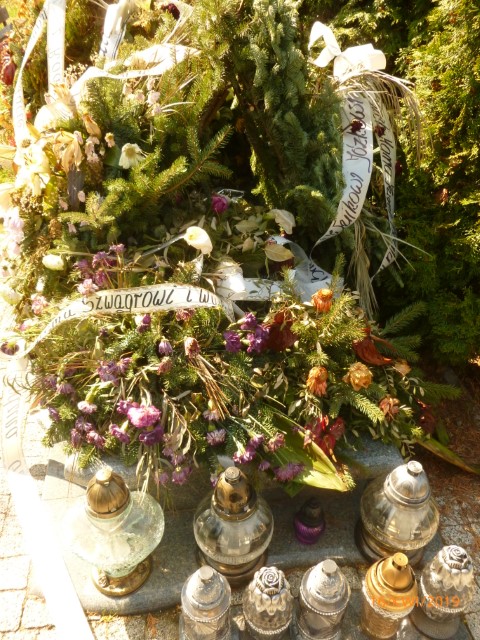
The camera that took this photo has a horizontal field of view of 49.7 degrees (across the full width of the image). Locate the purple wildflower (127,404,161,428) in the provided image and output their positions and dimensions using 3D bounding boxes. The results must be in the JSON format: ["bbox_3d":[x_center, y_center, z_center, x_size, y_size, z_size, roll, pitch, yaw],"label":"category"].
[{"bbox_3d":[-0.259,0.259,1.391,0.087,0.059,0.061,0,30,0],"label":"purple wildflower"}]

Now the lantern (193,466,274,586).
[{"bbox_3d":[-0.013,0.429,1.121,0.178,0.294,0.178,0,34,0],"label":"lantern"}]

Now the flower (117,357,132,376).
[{"bbox_3d":[-0.319,0.126,1.430,0.043,0.044,0.040,0,31,0],"label":"flower"}]

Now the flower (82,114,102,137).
[{"bbox_3d":[-0.419,-0.552,1.470,0.057,0.059,0.054,0,34,0],"label":"flower"}]

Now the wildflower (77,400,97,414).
[{"bbox_3d":[-0.353,0.201,1.190,0.046,0.031,0.035,0,34,0],"label":"wildflower"}]

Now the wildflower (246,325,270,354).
[{"bbox_3d":[0.054,0.057,1.522,0.067,0.081,0.067,0,30,0],"label":"wildflower"}]

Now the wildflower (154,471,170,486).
[{"bbox_3d":[-0.174,0.355,1.160,0.036,0.034,0.032,0,34,0],"label":"wildflower"}]

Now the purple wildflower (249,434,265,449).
[{"bbox_3d":[0.043,0.315,1.340,0.040,0.032,0.033,0,31,0],"label":"purple wildflower"}]

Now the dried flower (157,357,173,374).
[{"bbox_3d":[-0.200,0.120,1.370,0.040,0.044,0.040,-1,32,-4],"label":"dried flower"}]

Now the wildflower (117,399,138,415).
[{"bbox_3d":[-0.306,0.235,1.407,0.057,0.040,0.043,0,30,0],"label":"wildflower"}]

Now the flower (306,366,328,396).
[{"bbox_3d":[0.213,0.169,1.420,0.059,0.072,0.061,0,31,0],"label":"flower"}]

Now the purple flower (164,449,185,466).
[{"bbox_3d":[-0.168,0.353,1.330,0.050,0.041,0.042,0,31,0],"label":"purple flower"}]

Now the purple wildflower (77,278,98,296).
[{"bbox_3d":[-0.465,-0.099,1.580,0.065,0.048,0.052,0,31,0],"label":"purple wildflower"}]

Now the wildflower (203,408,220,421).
[{"bbox_3d":[-0.079,0.262,1.433,0.047,0.031,0.043,0,30,0],"label":"wildflower"}]

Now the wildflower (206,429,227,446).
[{"bbox_3d":[-0.058,0.288,1.270,0.047,0.041,0.041,1,32,-1],"label":"wildflower"}]

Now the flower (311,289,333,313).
[{"bbox_3d":[0.253,-0.060,1.607,0.065,0.069,0.065,0,30,0],"label":"flower"}]

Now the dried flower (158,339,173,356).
[{"bbox_3d":[-0.181,0.067,1.260,0.034,0.042,0.035,0,34,0],"label":"dried flower"}]

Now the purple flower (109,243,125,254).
[{"bbox_3d":[-0.401,-0.232,1.680,0.050,0.034,0.039,0,31,0],"label":"purple flower"}]

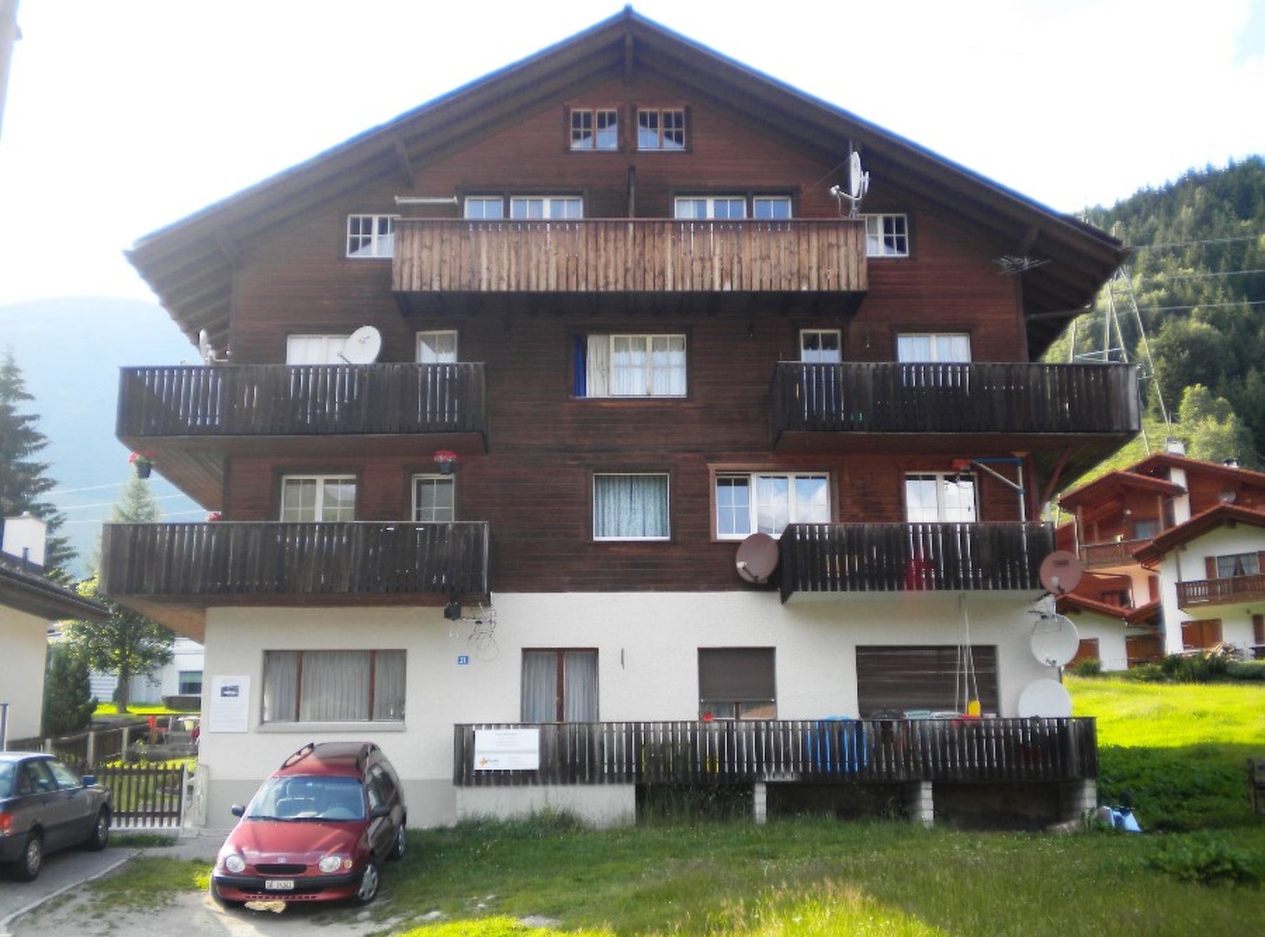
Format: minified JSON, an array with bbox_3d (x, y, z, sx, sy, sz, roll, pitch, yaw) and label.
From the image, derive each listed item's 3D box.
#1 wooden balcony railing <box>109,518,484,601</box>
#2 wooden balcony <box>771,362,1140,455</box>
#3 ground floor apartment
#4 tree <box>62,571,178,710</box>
[{"bbox_3d":[-5.297,1.520,23.942,6.024,1.132,1.150,0,-14,-1],"label":"wooden balcony railing"},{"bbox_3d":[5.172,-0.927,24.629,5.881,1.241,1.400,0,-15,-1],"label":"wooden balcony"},{"bbox_3d":[-0.034,4.691,27.388,13.918,3.795,10.000,0,-14,-1],"label":"ground floor apartment"},{"bbox_3d":[-14.331,4.829,41.913,3.027,3.991,3.100,0,-14,-1],"label":"tree"}]

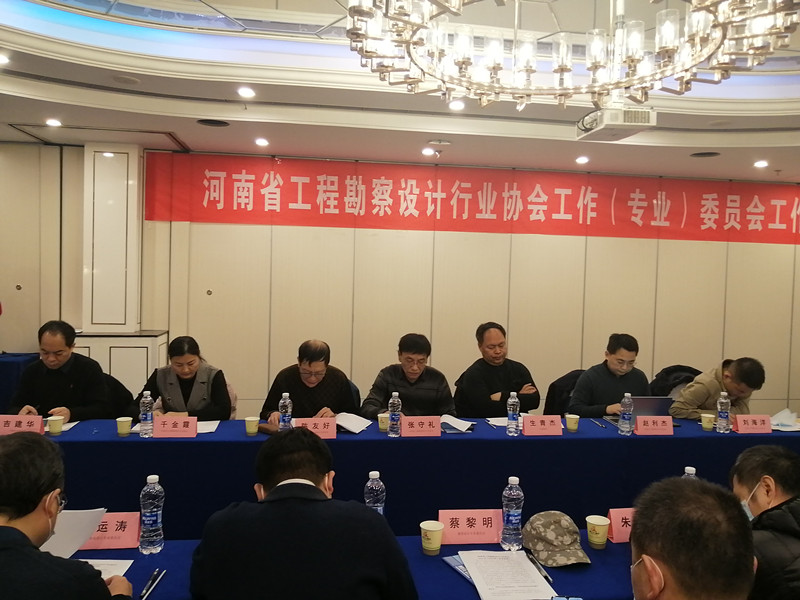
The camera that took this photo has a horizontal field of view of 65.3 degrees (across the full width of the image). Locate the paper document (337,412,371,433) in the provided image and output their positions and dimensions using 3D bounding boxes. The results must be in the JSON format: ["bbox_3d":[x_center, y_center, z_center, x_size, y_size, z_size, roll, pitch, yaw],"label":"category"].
[{"bbox_3d":[-0.283,0.695,3.512,0.210,0.055,0.280,2,2,15],"label":"paper document"}]

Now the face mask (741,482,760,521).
[{"bbox_3d":[0.940,0.567,1.715,0.085,0.105,0.135,-33,-20,35],"label":"face mask"}]

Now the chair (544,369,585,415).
[{"bbox_3d":[1.288,0.979,4.278,0.500,0.970,0.580,1,2,-8],"label":"chair"}]

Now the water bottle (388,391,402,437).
[{"bbox_3d":[-0.024,0.612,3.324,0.067,0.222,0.067,1,2,-8],"label":"water bottle"}]

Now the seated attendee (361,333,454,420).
[{"bbox_3d":[0.043,0.833,3.793,0.570,1.257,0.720,1,2,-8],"label":"seated attendee"}]

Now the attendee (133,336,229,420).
[{"bbox_3d":[-1.249,0.820,3.600,0.530,1.217,0.720,1,2,-8],"label":"attendee"}]

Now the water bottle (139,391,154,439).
[{"bbox_3d":[-1.303,0.592,3.223,0.068,0.226,0.068,1,2,-8],"label":"water bottle"}]

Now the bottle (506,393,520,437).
[{"bbox_3d":[0.639,0.636,3.483,0.068,0.226,0.068,1,2,-8],"label":"bottle"}]

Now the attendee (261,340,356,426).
[{"bbox_3d":[-0.555,0.840,3.704,0.532,1.212,0.720,1,2,-8],"label":"attendee"}]

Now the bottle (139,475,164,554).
[{"bbox_3d":[-0.735,0.632,1.857,0.067,0.222,0.067,1,2,-8],"label":"bottle"}]

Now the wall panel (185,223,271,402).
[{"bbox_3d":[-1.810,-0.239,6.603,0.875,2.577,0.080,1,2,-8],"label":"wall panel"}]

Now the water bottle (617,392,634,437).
[{"bbox_3d":[1.276,0.645,3.515,0.067,0.222,0.067,1,2,-8],"label":"water bottle"}]

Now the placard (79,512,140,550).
[{"bbox_3d":[-0.886,0.684,1.863,0.210,0.097,0.060,1,2,-9],"label":"placard"}]

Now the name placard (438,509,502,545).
[{"bbox_3d":[0.226,0.719,1.999,0.207,0.098,0.066,1,2,-8],"label":"name placard"}]

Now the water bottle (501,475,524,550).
[{"bbox_3d":[0.349,0.653,1.912,0.066,0.222,0.066,1,2,-8],"label":"water bottle"}]

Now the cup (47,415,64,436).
[{"bbox_3d":[-1.765,0.650,3.203,0.076,0.086,0.076,1,2,-8],"label":"cup"}]

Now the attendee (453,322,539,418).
[{"bbox_3d":[0.618,0.812,3.888,0.567,1.328,0.740,1,2,-11],"label":"attendee"}]

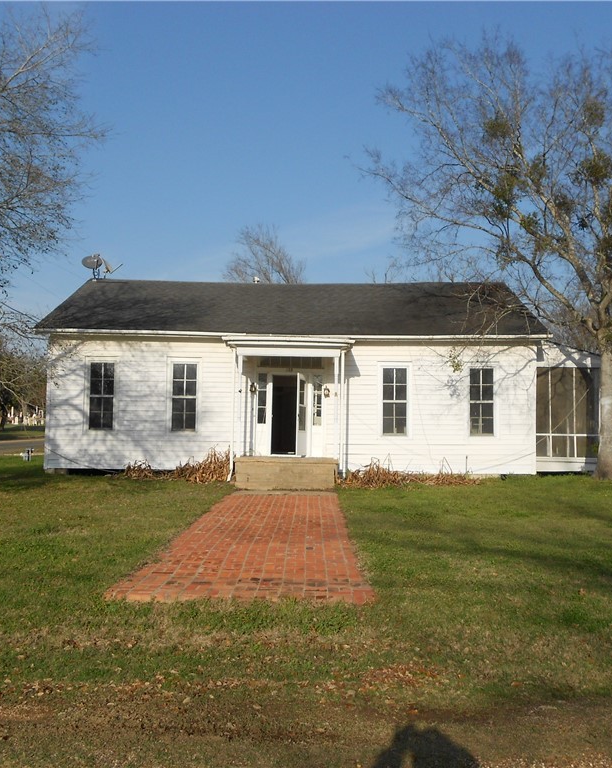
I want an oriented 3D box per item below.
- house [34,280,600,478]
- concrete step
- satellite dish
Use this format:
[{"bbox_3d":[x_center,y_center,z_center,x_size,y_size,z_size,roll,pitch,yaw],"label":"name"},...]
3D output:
[{"bbox_3d":[0.601,-0.303,23.141,14.400,5.800,11.000,1,-3,1],"label":"house"},{"bbox_3d":[-0.431,2.084,18.073,2.330,0.680,1.900,1,-3,1],"label":"concrete step"},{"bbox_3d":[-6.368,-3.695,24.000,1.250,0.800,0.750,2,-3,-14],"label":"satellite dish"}]

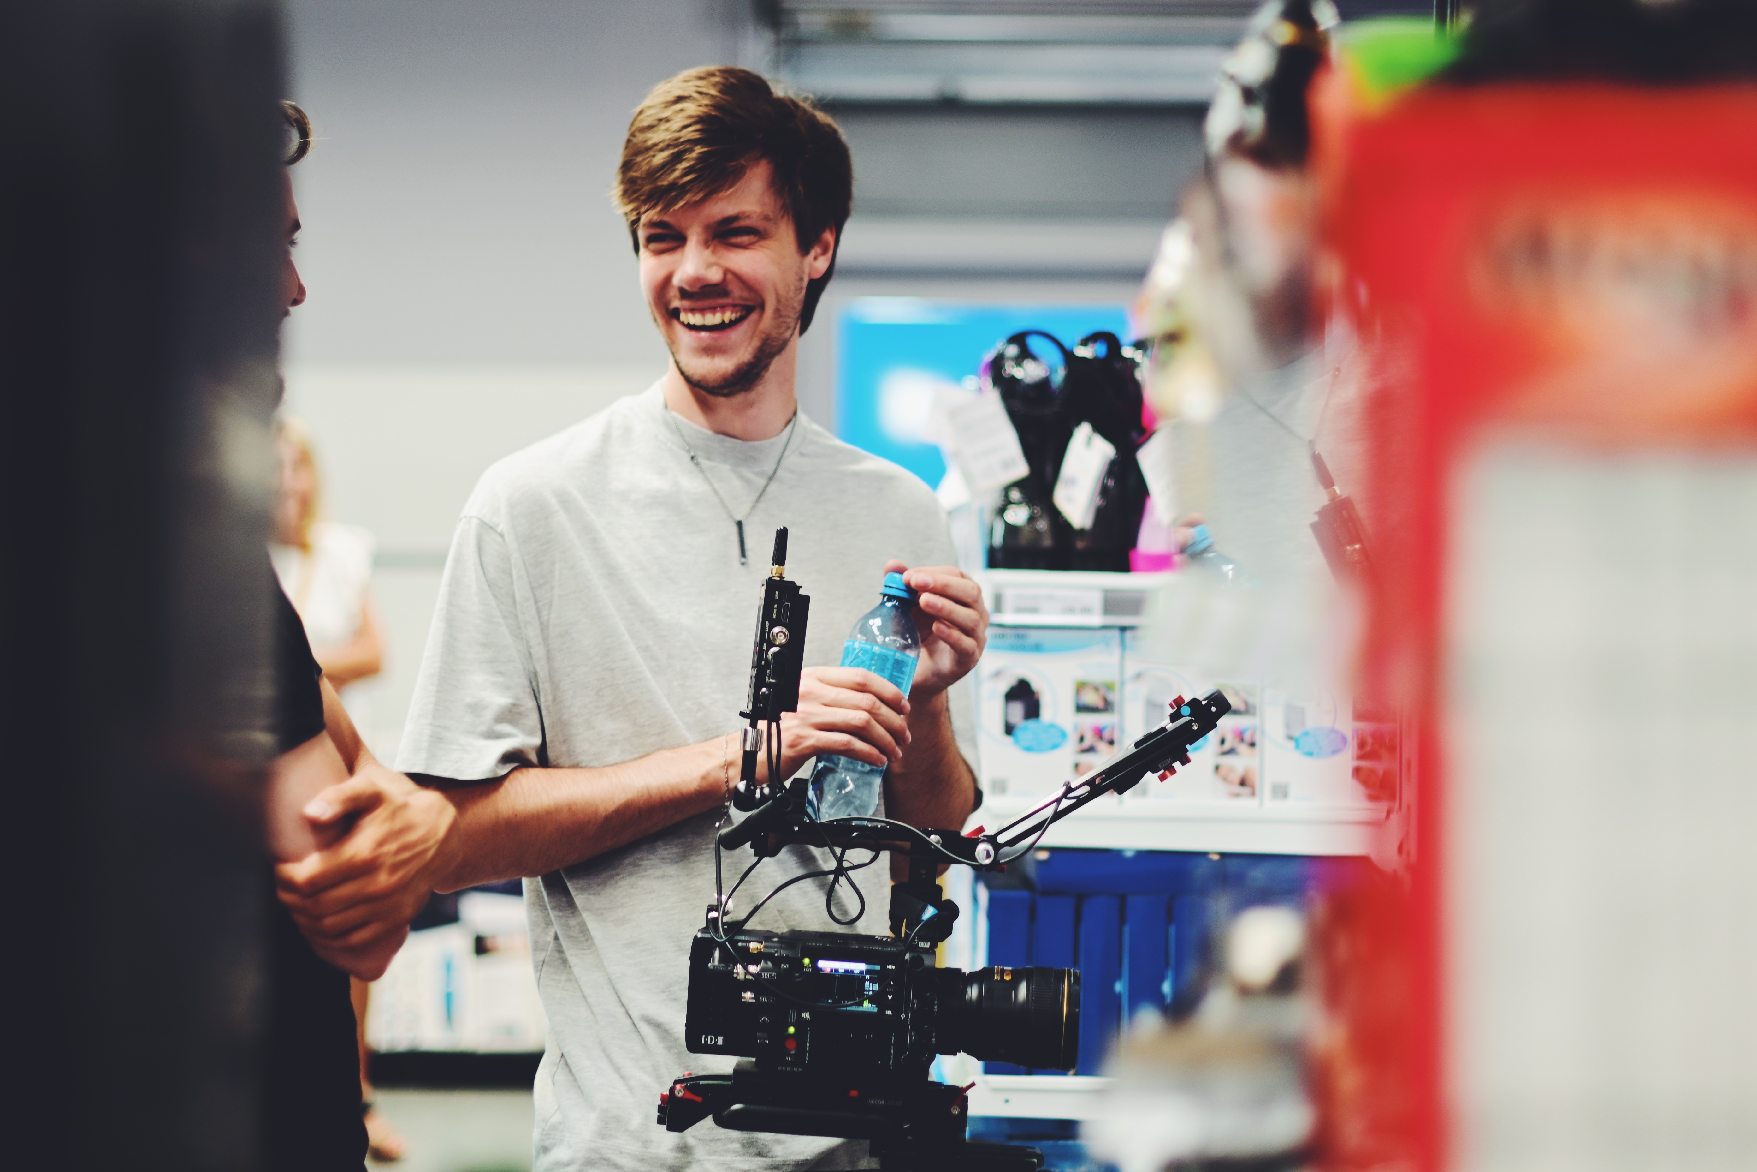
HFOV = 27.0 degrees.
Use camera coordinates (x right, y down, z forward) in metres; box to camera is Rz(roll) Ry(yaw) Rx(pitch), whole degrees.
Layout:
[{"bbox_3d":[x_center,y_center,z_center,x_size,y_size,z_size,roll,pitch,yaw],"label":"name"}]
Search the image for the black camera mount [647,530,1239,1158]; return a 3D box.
[{"bbox_3d":[0.052,0.205,2.800,0.425,0.485,0.200,2,1,3],"label":"black camera mount"}]

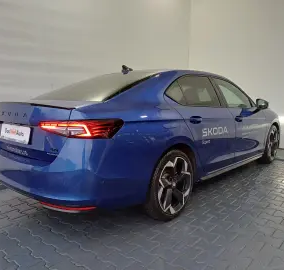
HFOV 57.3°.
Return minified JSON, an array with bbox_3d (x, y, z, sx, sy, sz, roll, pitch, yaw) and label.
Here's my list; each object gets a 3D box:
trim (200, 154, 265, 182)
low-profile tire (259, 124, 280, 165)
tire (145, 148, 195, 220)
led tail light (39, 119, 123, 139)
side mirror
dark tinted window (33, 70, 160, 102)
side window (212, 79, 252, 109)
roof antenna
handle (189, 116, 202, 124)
[{"bbox_3d":[1.262,0.384,3.405,0.050,0.080,1.900,8,11,42],"label":"trim"},{"bbox_3d":[2.156,0.159,4.506,0.235,0.668,0.668,8,11,42],"label":"low-profile tire"},{"bbox_3d":[0.232,0.449,2.437,0.235,0.668,0.668,8,11,42],"label":"tire"},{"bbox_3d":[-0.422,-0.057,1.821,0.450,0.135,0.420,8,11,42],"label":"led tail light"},{"bbox_3d":[1.657,-0.432,3.623,0.190,0.135,0.140,8,11,42],"label":"side mirror"},{"bbox_3d":[-0.535,-0.511,2.623,1.320,0.100,0.820,8,30,42],"label":"dark tinted window"},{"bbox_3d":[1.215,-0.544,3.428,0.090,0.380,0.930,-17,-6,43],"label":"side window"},{"bbox_3d":[-0.167,-0.750,2.993,0.065,0.078,0.160,8,11,42],"label":"roof antenna"},{"bbox_3d":[0.520,-0.141,2.484,0.050,0.060,0.215,8,11,42],"label":"handle"}]

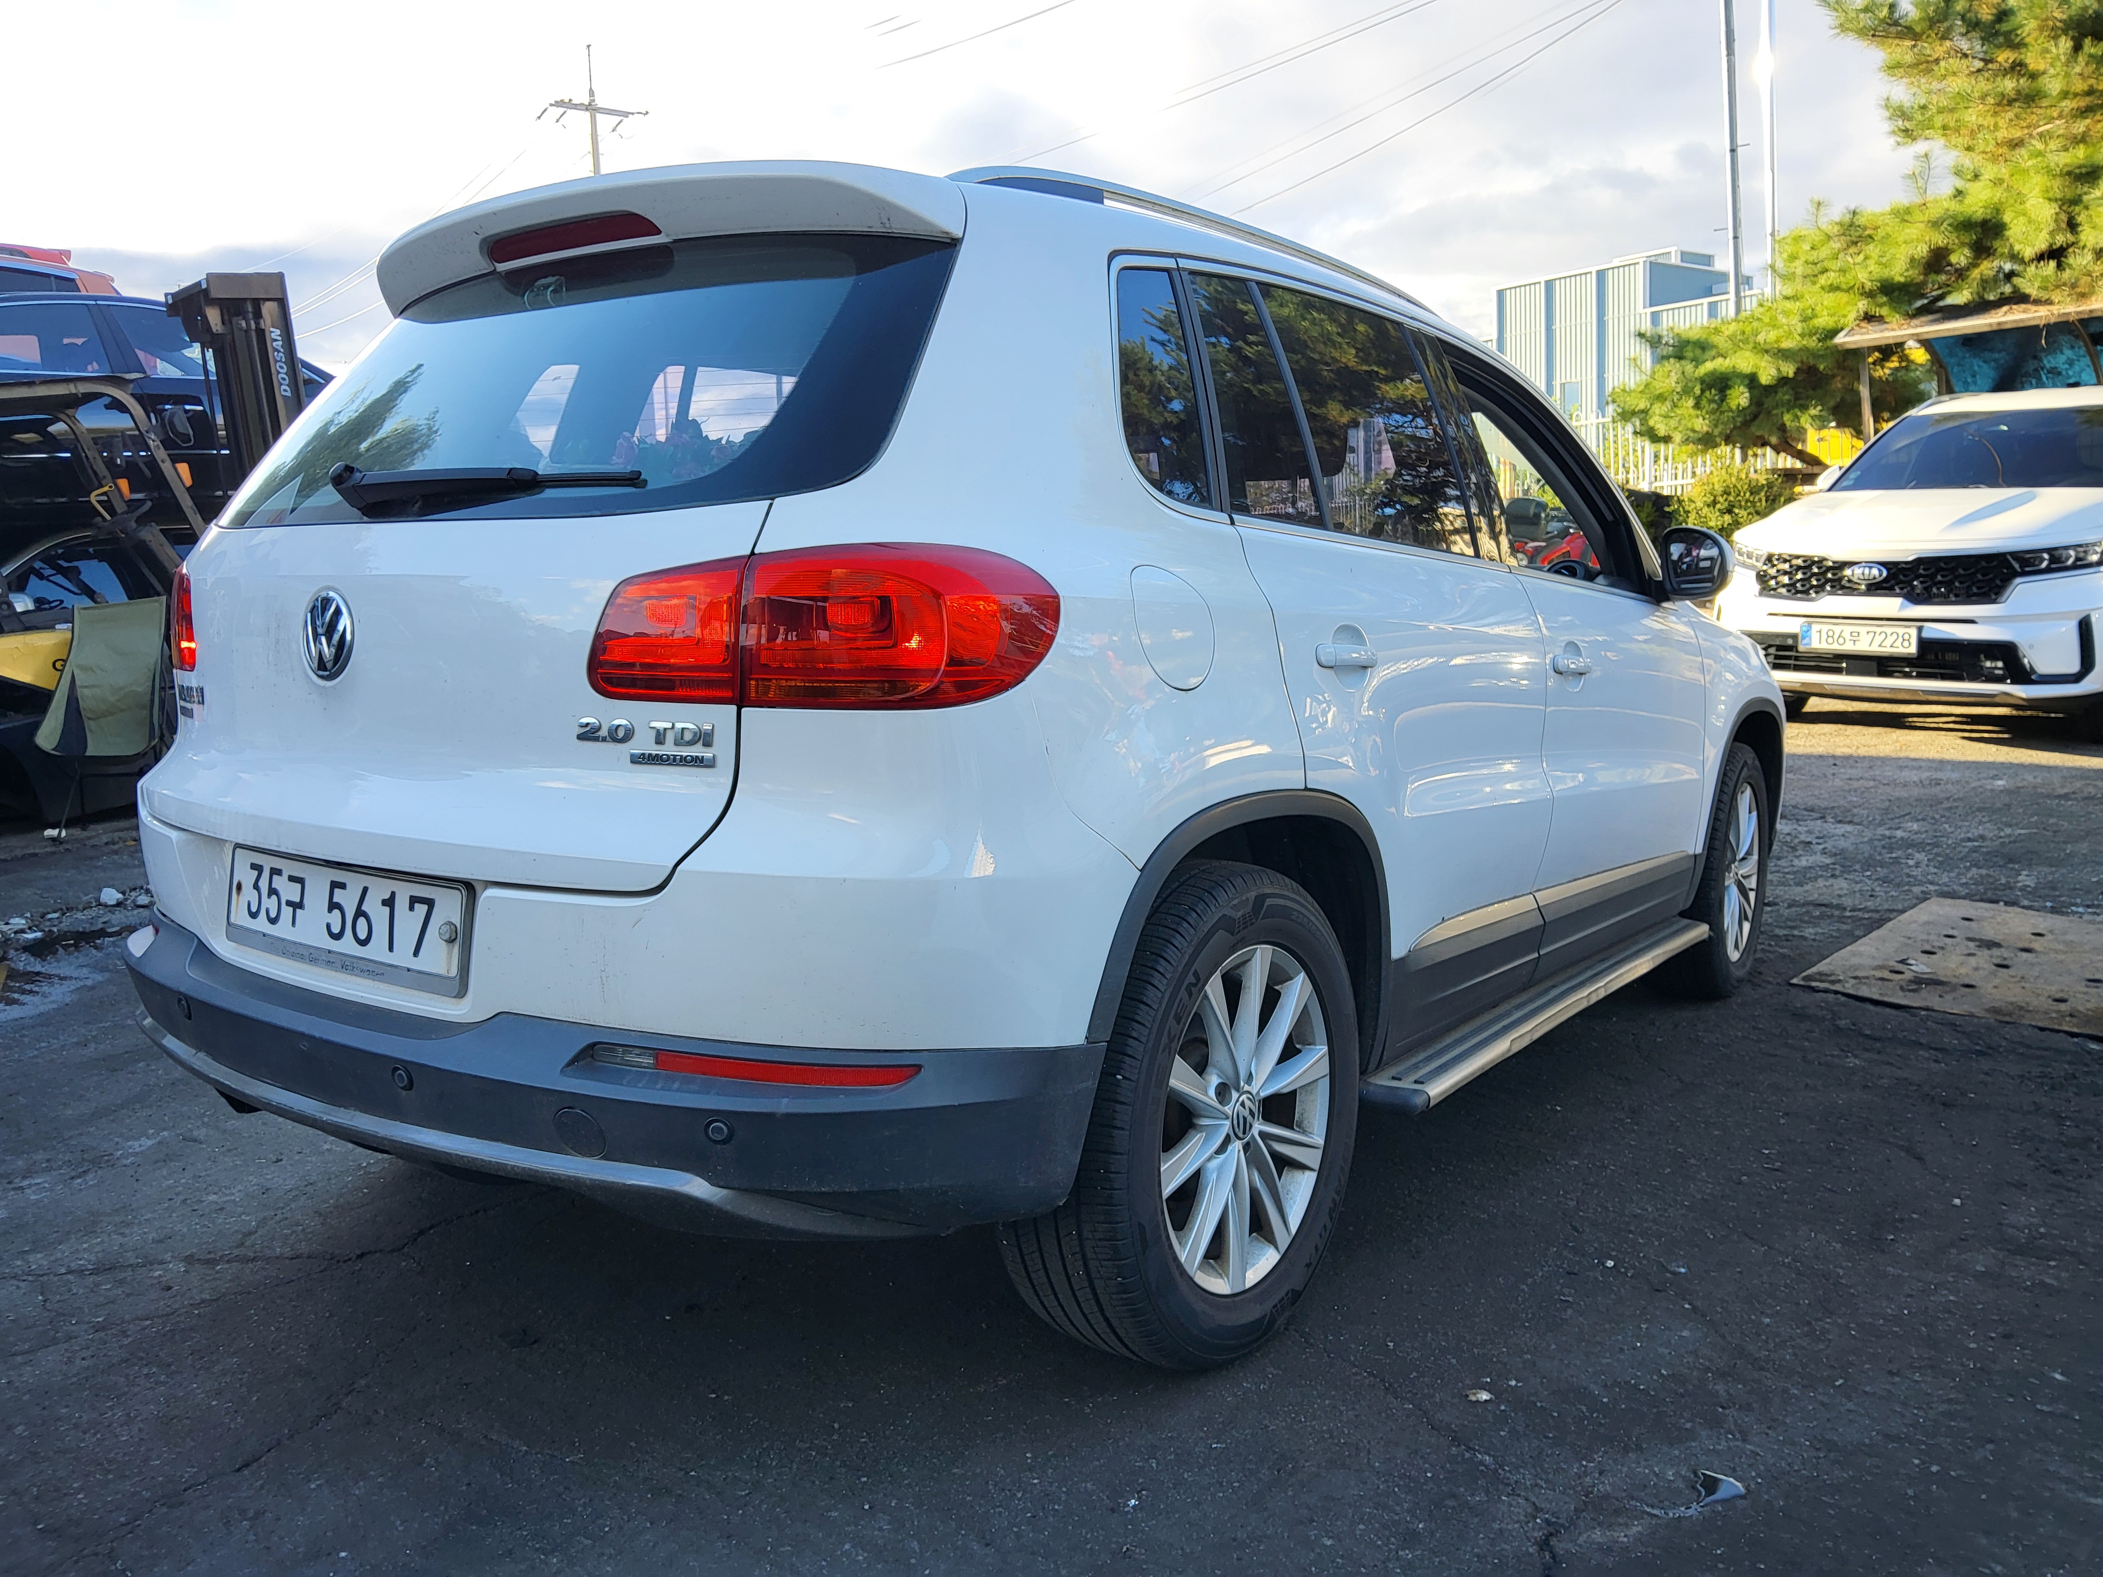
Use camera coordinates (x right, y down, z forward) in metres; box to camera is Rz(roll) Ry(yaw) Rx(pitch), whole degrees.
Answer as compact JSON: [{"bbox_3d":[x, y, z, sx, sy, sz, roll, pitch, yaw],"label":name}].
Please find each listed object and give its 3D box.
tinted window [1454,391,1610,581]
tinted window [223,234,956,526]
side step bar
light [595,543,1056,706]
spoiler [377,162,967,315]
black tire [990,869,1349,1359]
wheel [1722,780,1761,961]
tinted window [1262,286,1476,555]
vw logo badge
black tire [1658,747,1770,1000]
[{"bbox_3d":[0.951,-0.602,3.139,0.040,0.380,0.720,-19,-7,37],"label":"tinted window"},{"bbox_3d":[-0.716,-0.529,2.143,1.380,0.520,0.085,6,-31,36],"label":"tinted window"},{"bbox_3d":[1.028,0.409,3.117,0.140,0.065,1.680,6,8,36],"label":"side step bar"},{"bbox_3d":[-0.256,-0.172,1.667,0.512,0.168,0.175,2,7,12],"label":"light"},{"bbox_3d":[-0.600,-0.794,2.263,1.260,0.145,0.300,6,8,36],"label":"spoiler"},{"bbox_3d":[0.193,0.440,2.197,0.238,0.683,0.683,6,8,36],"label":"black tire"},{"bbox_3d":[1.773,0.213,4.256,0.180,0.472,0.472,5,8,34],"label":"wheel"},{"bbox_3d":[0.525,-0.580,2.570,0.040,0.400,0.590,-19,-7,37],"label":"tinted window"},{"bbox_3d":[-0.896,-0.188,1.947,0.118,0.118,0.020,6,-7,36],"label":"vw logo badge"},{"bbox_3d":[1.756,0.212,4.268,0.238,0.683,0.683,5,8,34],"label":"black tire"}]

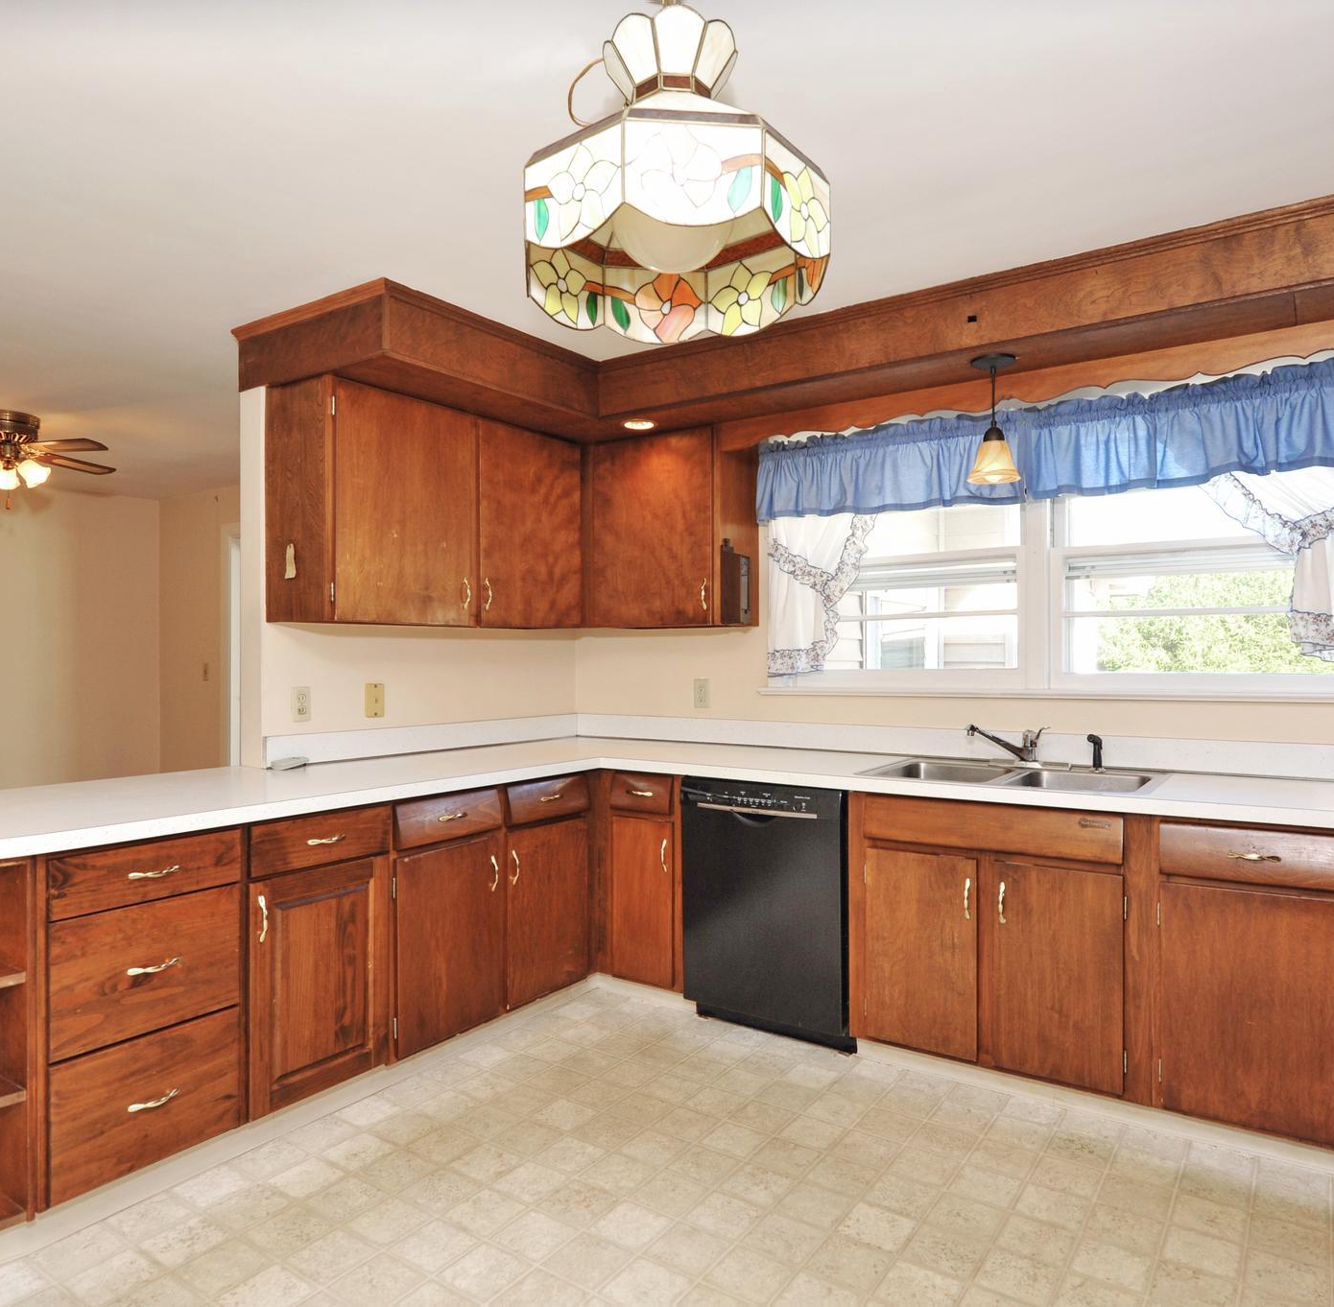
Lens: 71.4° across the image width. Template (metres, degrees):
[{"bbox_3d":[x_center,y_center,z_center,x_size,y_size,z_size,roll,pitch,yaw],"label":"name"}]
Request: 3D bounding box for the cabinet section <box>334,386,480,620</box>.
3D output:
[{"bbox_3d":[-0.991,-0.487,3.236,0.310,0.766,0.598,-1,-1,35],"label":"cabinet section"}]

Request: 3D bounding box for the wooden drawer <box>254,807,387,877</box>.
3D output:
[{"bbox_3d":[-1.094,0.512,2.639,0.400,0.130,0.437,0,-1,33],"label":"wooden drawer"}]

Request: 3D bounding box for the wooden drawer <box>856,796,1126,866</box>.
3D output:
[{"bbox_3d":[1.030,0.519,2.871,0.740,0.133,0.360,0,-1,33],"label":"wooden drawer"}]

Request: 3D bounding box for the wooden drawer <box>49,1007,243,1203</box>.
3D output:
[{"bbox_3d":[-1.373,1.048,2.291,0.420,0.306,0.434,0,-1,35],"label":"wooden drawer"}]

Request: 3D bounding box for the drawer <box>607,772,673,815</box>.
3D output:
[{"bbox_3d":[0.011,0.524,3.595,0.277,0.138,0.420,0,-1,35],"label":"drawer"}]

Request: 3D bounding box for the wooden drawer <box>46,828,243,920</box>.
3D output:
[{"bbox_3d":[-1.349,0.508,2.254,0.400,0.133,0.431,0,-1,33],"label":"wooden drawer"}]

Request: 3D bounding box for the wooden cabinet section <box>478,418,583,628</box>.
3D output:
[{"bbox_3d":[-0.650,-0.482,3.728,0.310,0.766,0.583,-1,-1,35],"label":"wooden cabinet section"}]

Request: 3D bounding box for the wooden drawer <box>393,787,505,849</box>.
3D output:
[{"bbox_3d":[-0.838,0.518,3.026,0.400,0.133,0.461,0,-1,33],"label":"wooden drawer"}]

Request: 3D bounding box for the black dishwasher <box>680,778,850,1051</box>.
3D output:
[{"bbox_3d":[0.470,0.869,3.349,0.591,0.860,0.600,0,-1,33],"label":"black dishwasher"}]

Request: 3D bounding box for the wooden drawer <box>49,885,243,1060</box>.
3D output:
[{"bbox_3d":[-1.350,0.725,2.251,0.400,0.301,0.431,0,-1,33],"label":"wooden drawer"}]

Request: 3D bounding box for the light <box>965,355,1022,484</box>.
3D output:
[{"bbox_3d":[1.003,-0.708,2.842,0.165,0.370,0.165,0,-1,35],"label":"light"}]

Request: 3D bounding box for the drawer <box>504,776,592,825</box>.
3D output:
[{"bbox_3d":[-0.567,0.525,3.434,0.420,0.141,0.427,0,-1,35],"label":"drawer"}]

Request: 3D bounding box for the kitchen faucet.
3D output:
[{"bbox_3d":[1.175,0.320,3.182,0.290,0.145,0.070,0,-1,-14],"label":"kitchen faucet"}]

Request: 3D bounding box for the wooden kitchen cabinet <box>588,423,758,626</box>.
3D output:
[{"bbox_3d":[0.022,-0.508,4.028,0.670,0.803,0.371,0,-1,35],"label":"wooden kitchen cabinet"}]

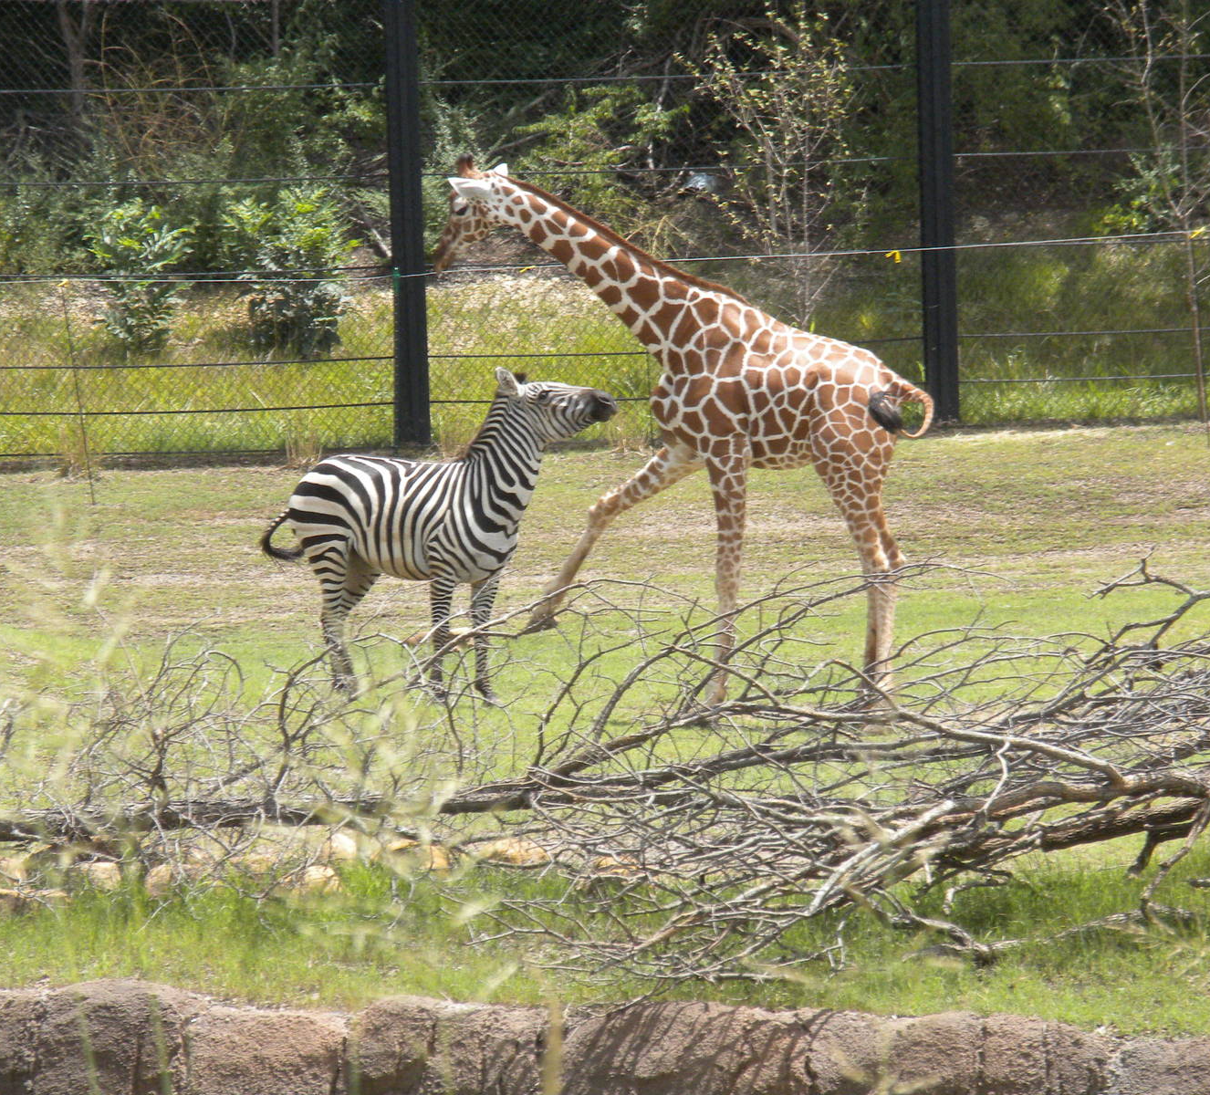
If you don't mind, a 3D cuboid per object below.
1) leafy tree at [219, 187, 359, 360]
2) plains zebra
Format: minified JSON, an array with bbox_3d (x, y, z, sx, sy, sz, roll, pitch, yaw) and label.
[{"bbox_3d":[-2.282,-1.973,72.500,0.980,1.220,0.950,-1,5,0],"label":"leafy tree"},{"bbox_3d":[-0.896,-0.065,54.200,1.950,1.770,0.620,2,6,32],"label":"plains zebra"}]

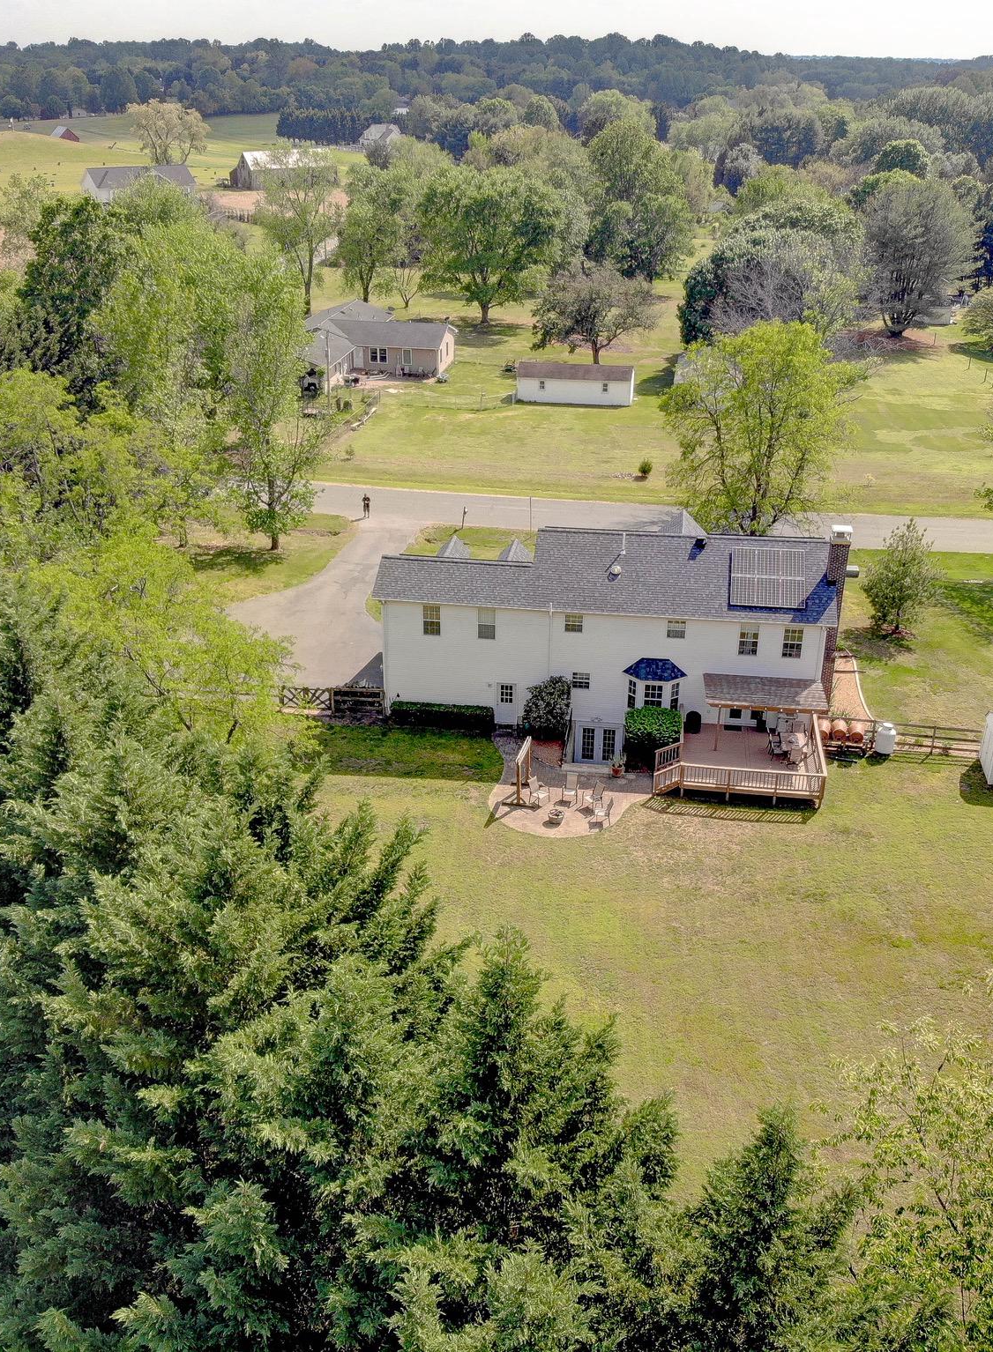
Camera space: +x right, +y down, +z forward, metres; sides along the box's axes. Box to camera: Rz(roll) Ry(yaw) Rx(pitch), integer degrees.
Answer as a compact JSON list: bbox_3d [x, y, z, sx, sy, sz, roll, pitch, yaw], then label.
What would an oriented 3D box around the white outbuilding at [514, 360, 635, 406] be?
[{"bbox_3d":[6.820,-25.160,106.500,9.900,3.250,4.000,3,27,6],"label":"white outbuilding"}]

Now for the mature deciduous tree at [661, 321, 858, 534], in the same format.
[{"bbox_3d":[15.270,-13.090,73.220,11.290,14.890,10.730,0,26,0],"label":"mature deciduous tree"}]

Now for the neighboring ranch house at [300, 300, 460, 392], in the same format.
[{"bbox_3d":[-13.290,-34.710,129.810,17.800,4.700,23.500,4,26,8],"label":"neighboring ranch house"}]

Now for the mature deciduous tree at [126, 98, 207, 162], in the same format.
[{"bbox_3d":[-90.810,-149.540,345.000,22.120,17.840,21.020,0,26,0],"label":"mature deciduous tree"}]

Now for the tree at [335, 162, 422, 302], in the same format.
[{"bbox_3d":[-13.340,-50.800,144.020,9.700,15.330,9.700,0,26,0],"label":"tree"}]

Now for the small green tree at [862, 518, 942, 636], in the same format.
[{"bbox_3d":[20.340,-5.080,63.140,4.040,6.070,4.040,0,26,0],"label":"small green tree"}]

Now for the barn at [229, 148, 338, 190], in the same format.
[{"bbox_3d":[-45.560,-108.780,266.160,21.000,8.100,9.600,-20,33,-35],"label":"barn"}]

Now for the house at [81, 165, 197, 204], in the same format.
[{"bbox_3d":[-63.180,-88.310,223.580,18.000,6.400,9.600,-13,29,-25],"label":"house"}]

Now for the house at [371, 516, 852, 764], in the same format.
[{"bbox_3d":[5.030,-2.270,56.470,19.400,10.000,9.900,4,27,7],"label":"house"}]

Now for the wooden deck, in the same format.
[{"bbox_3d":[9.810,3.150,50.820,6.600,1.630,5.400,4,27,7],"label":"wooden deck"}]

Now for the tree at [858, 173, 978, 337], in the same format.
[{"bbox_3d":[48.310,-48.480,144.390,13.280,17.550,12.620,0,26,0],"label":"tree"}]

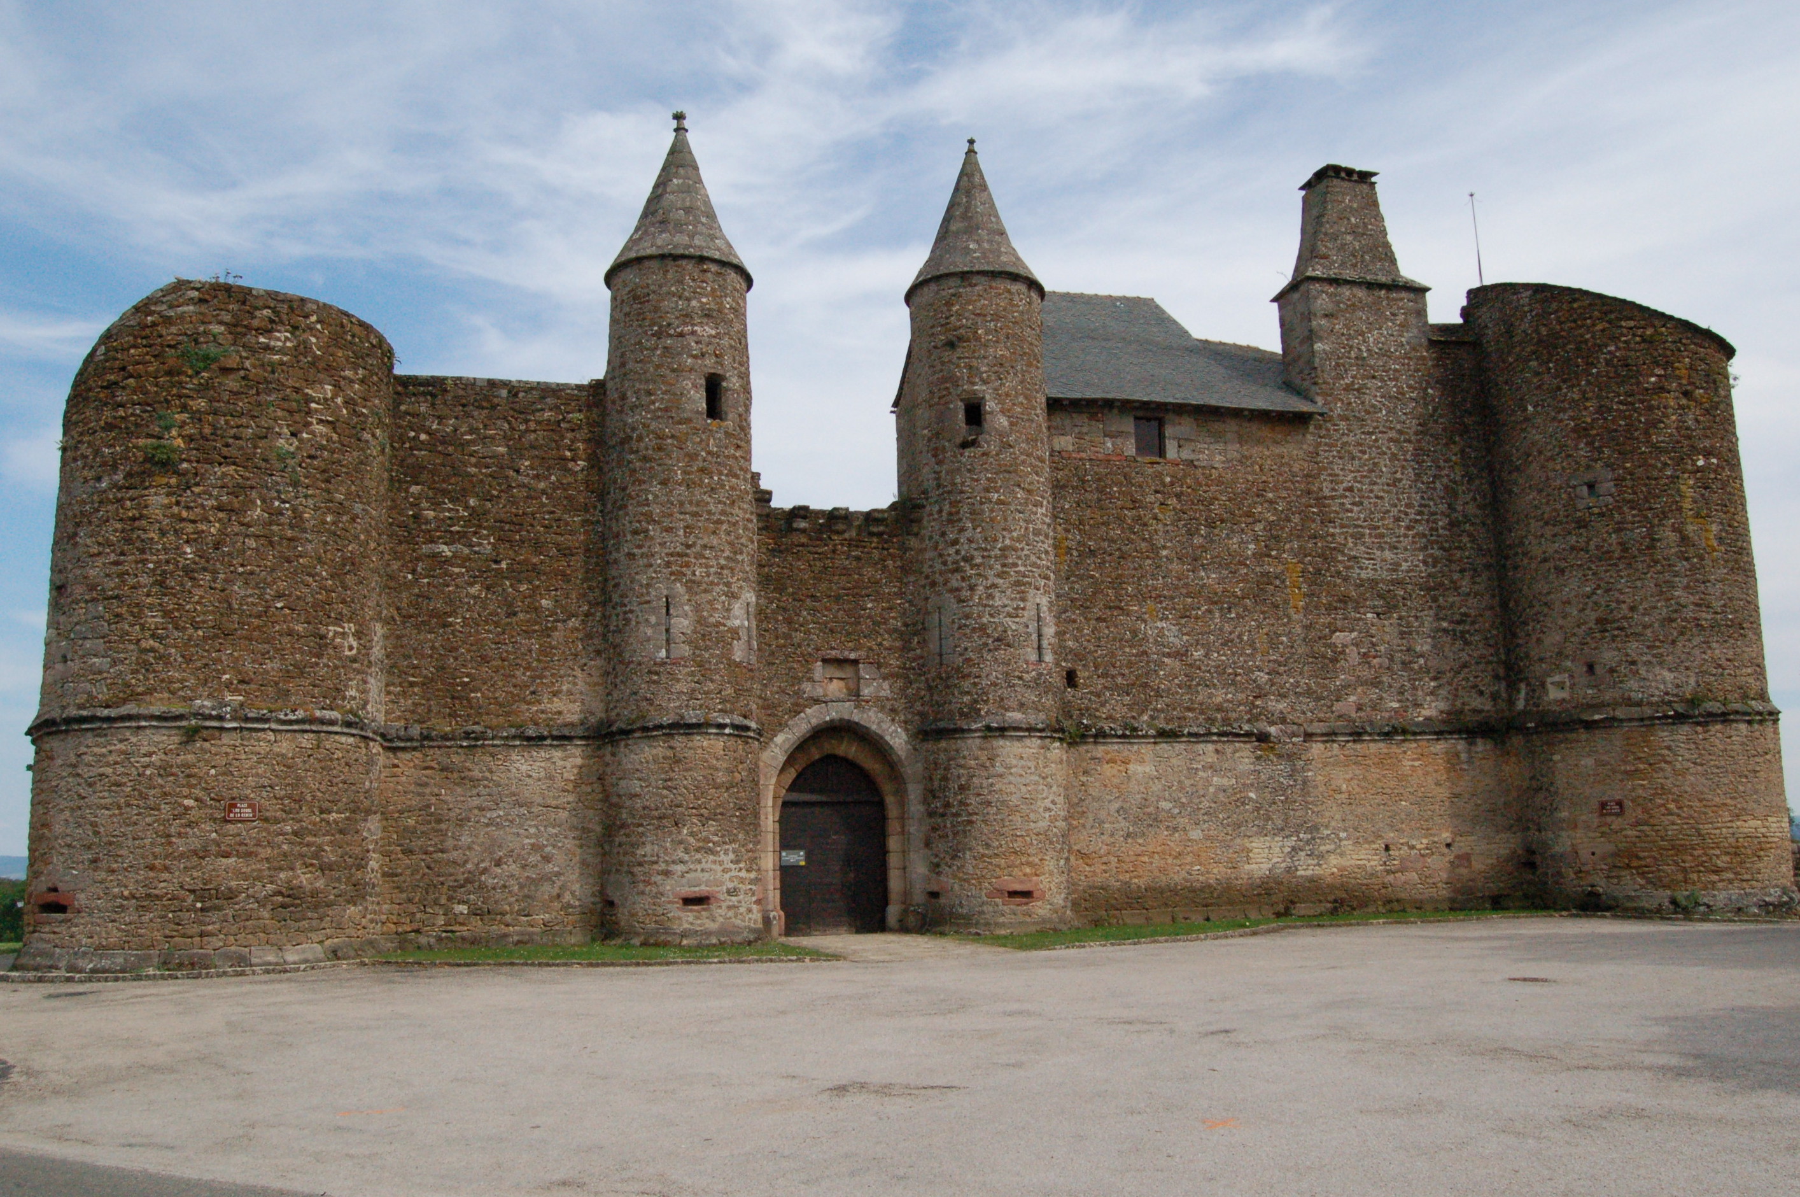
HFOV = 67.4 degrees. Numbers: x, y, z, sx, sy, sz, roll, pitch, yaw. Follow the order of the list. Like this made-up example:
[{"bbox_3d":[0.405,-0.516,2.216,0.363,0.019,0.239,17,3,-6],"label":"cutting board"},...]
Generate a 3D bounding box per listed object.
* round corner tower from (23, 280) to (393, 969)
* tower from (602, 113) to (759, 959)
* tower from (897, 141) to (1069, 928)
[{"bbox_3d":[-11.579,0.373,23.140,5.447,11.244,5.447,1,-11,-10],"label":"round corner tower"},{"bbox_3d":[-4.241,-1.834,25.891,3.154,16.310,3.154,1,-11,-10],"label":"tower"},{"bbox_3d":[1.701,-1.796,27.964,3.163,16.786,3.163,1,-11,-10],"label":"tower"}]

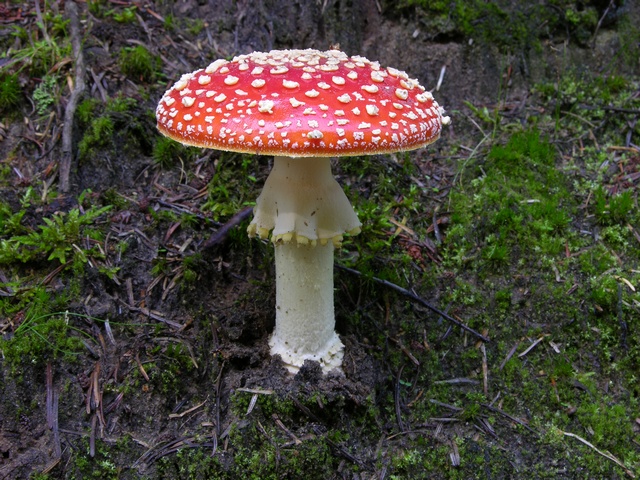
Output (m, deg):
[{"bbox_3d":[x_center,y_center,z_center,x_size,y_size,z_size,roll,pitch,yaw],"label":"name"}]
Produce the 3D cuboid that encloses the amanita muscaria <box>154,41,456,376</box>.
[{"bbox_3d":[-0.009,-0.014,0.708,0.140,0.157,0.140,1,12,0],"label":"amanita muscaria"}]

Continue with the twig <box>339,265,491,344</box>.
[{"bbox_3d":[0.049,0.032,0.768,0.096,0.004,0.006,26,61,21],"label":"twig"}]

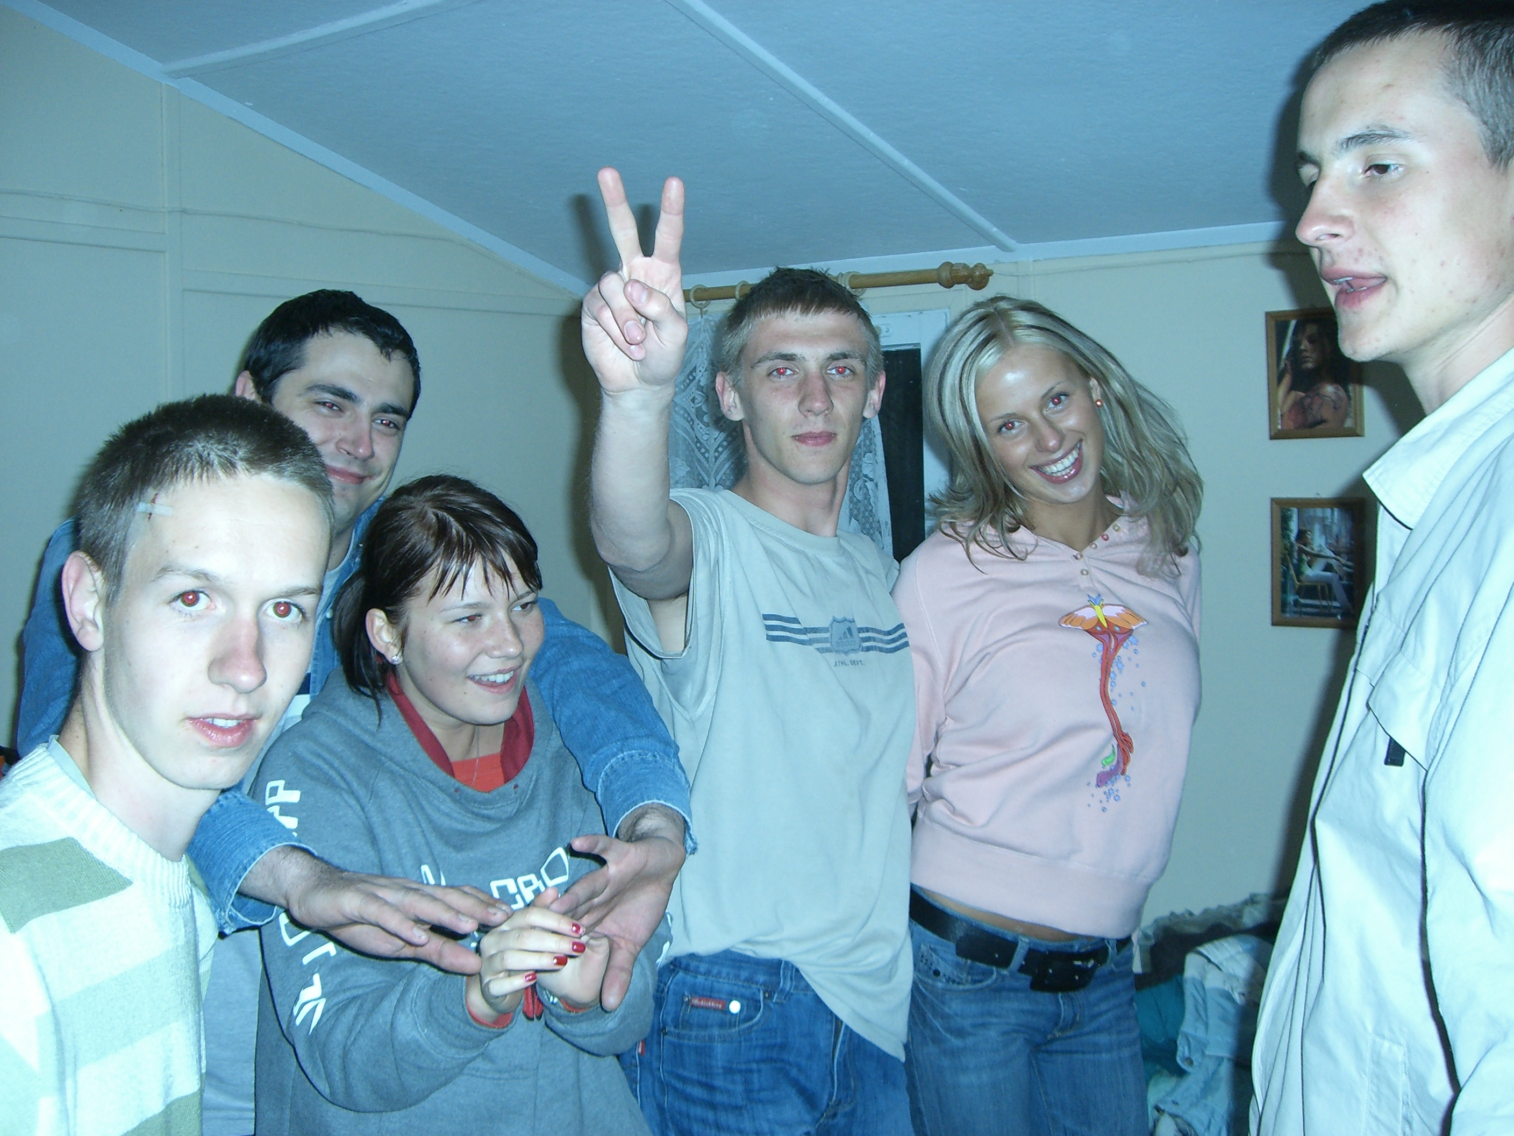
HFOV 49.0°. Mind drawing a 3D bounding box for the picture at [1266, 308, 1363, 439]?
[{"bbox_3d":[0.786,-0.273,2.341,0.130,0.182,0.018,1,4,32],"label":"picture"}]

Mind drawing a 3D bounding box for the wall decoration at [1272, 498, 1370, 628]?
[{"bbox_3d":[0.795,-0.006,2.354,0.130,0.182,0.018,1,4,32],"label":"wall decoration"}]

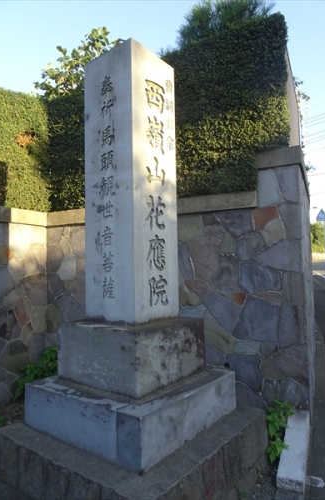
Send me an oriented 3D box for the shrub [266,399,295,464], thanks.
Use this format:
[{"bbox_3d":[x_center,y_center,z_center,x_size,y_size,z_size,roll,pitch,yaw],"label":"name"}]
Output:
[{"bbox_3d":[0.885,1.361,2.600,0.220,0.360,0.270,-3,-5,24],"label":"shrub"}]

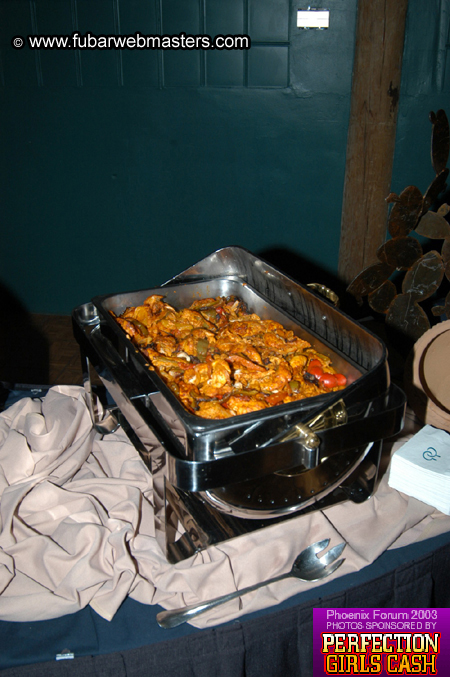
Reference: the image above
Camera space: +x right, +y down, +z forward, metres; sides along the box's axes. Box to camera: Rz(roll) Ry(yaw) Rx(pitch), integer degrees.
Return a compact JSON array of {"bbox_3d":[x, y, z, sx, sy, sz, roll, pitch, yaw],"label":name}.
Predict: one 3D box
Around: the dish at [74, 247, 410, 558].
[{"bbox_3d":[-0.002,0.079,1.236,0.405,0.343,0.620,-11,27,-23],"label":"dish"}]

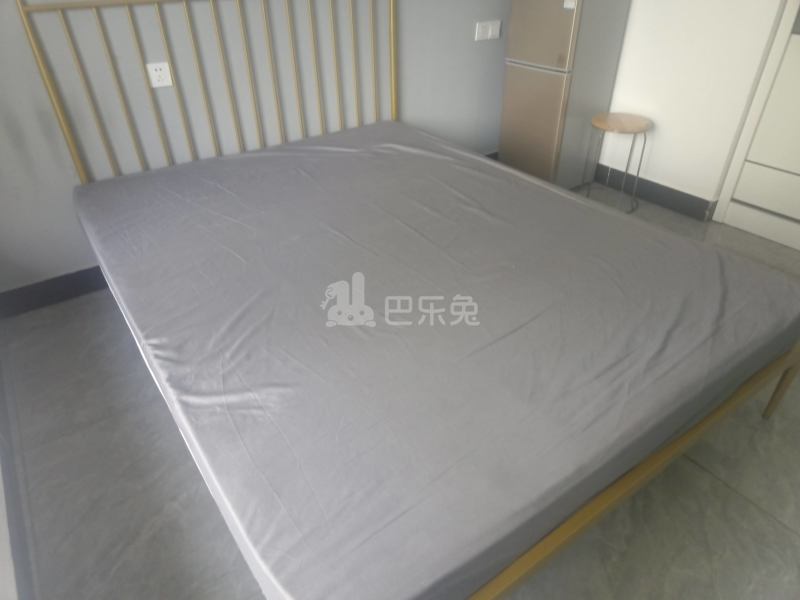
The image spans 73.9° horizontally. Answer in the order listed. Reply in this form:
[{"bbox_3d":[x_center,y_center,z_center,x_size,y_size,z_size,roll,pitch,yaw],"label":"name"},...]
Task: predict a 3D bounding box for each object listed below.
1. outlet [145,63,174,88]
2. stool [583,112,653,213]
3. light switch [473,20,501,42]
[{"bbox_3d":[-0.938,-0.878,2.078,0.086,0.086,0.010,-23,40,-28],"label":"outlet"},{"bbox_3d":[1.138,-0.730,2.829,0.305,0.438,0.305,-23,40,-28],"label":"stool"},{"bbox_3d":[0.484,-1.477,2.914,0.172,0.086,0.010,-23,40,-28],"label":"light switch"}]

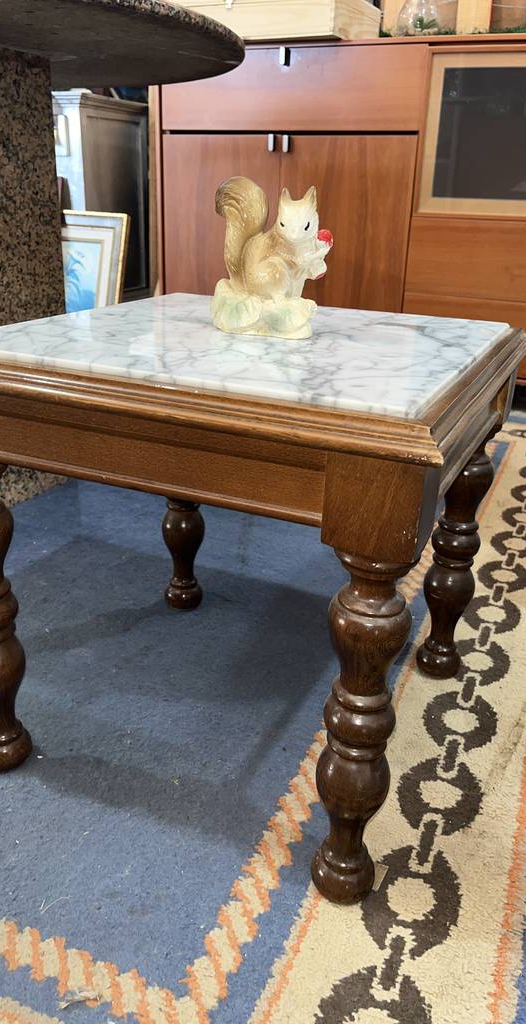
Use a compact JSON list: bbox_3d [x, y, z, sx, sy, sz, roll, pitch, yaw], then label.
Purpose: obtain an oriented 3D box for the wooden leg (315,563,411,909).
[{"bbox_3d":[0.072,0.172,0.584,0.059,0.335,0.059,12,25,22],"label":"wooden leg"}]

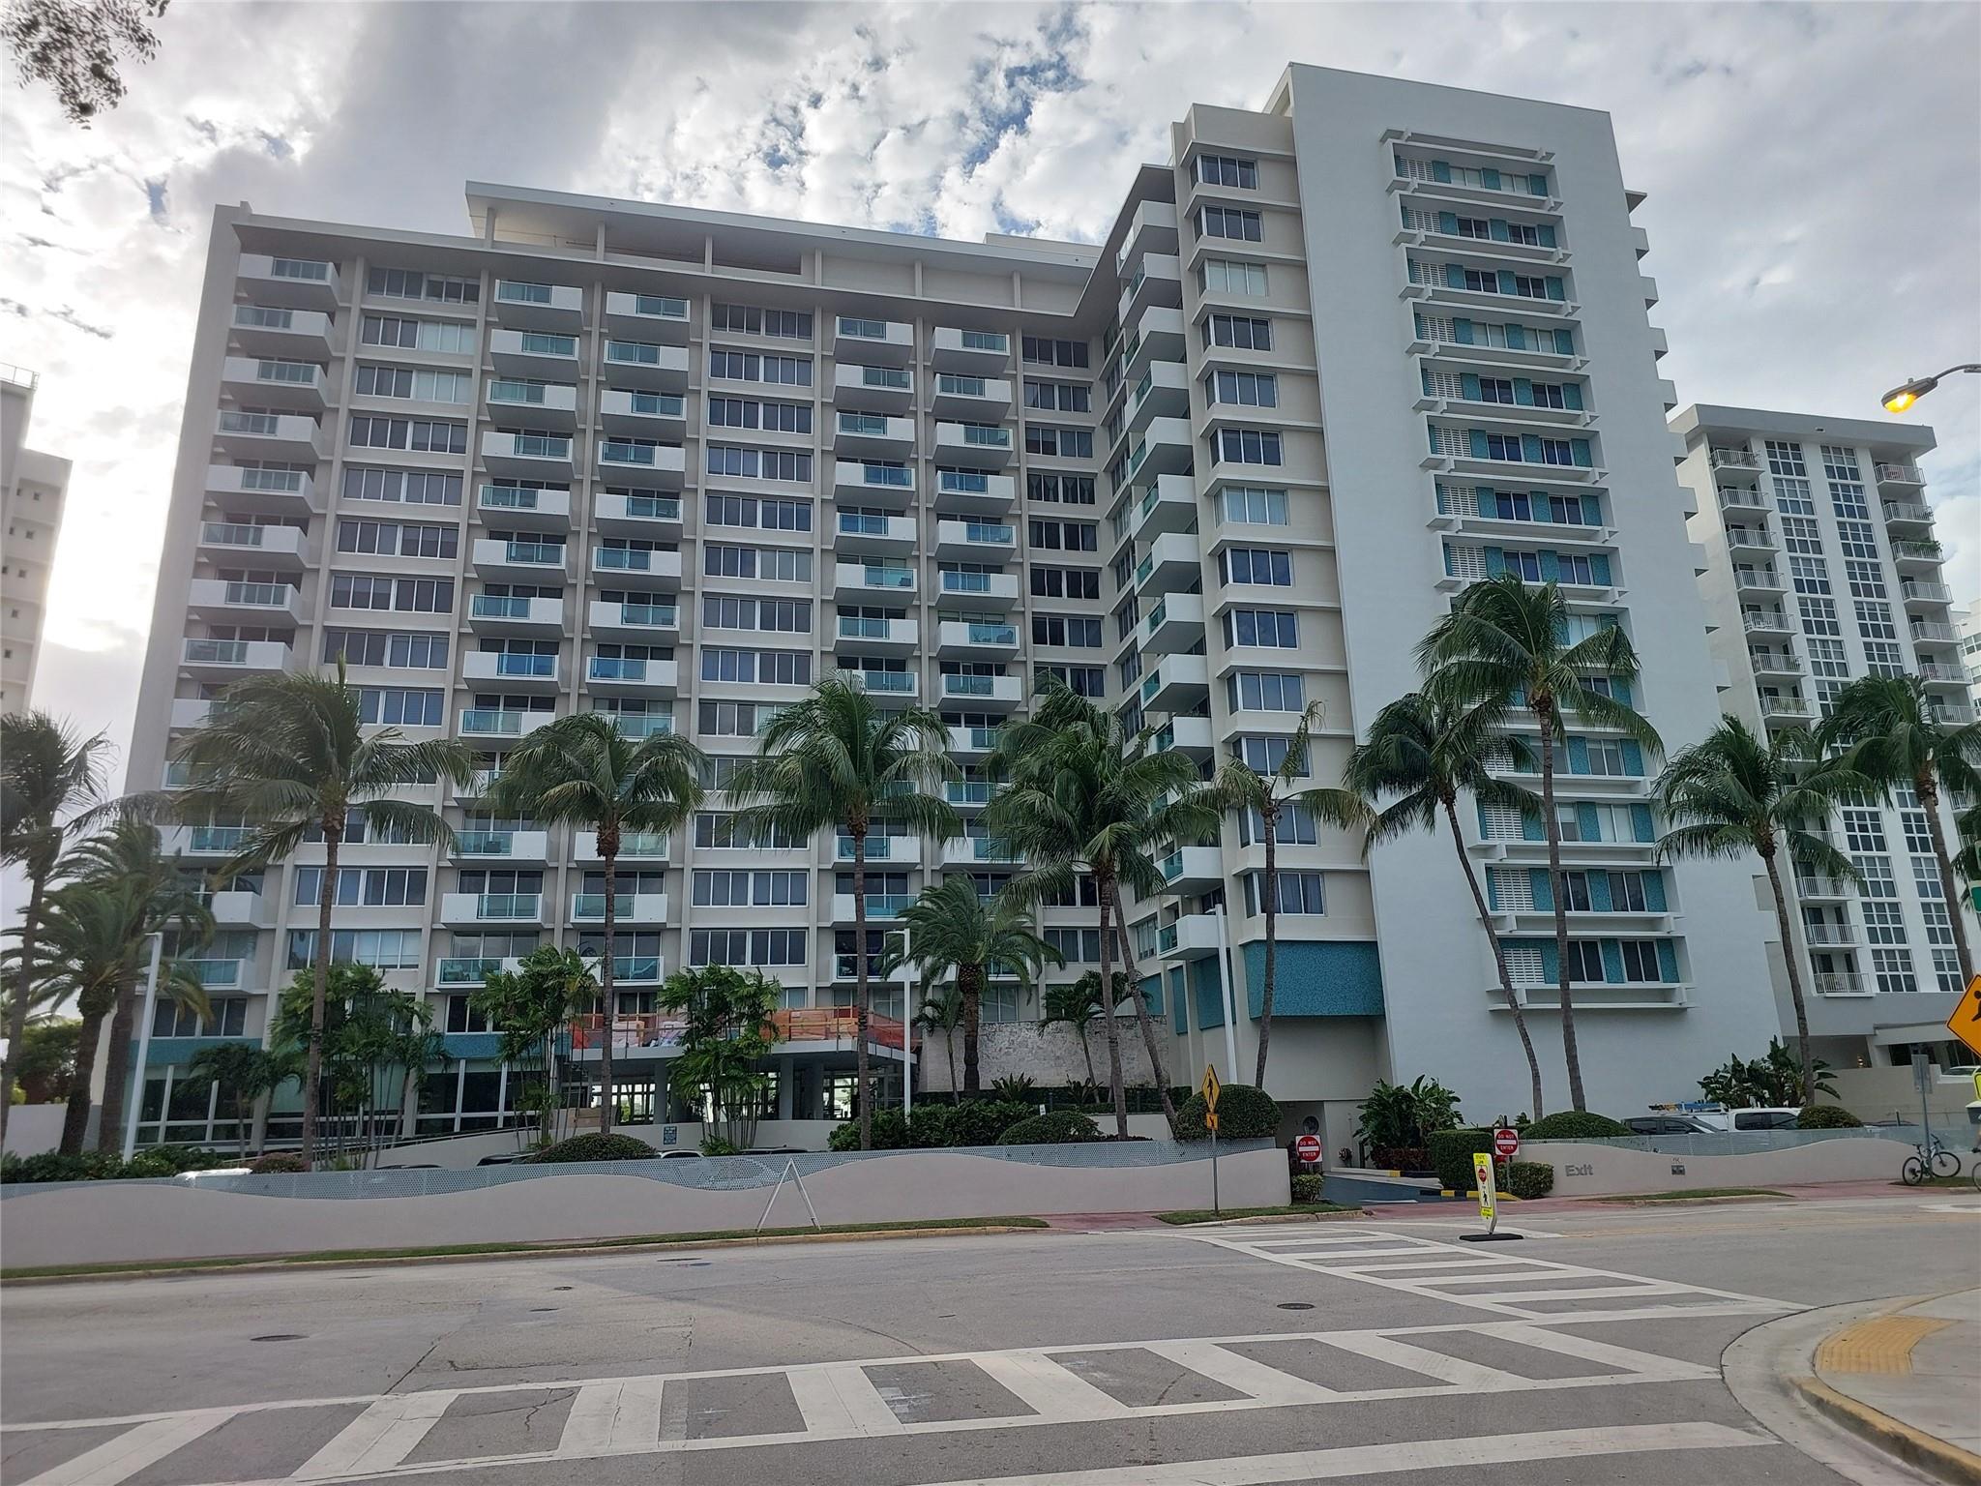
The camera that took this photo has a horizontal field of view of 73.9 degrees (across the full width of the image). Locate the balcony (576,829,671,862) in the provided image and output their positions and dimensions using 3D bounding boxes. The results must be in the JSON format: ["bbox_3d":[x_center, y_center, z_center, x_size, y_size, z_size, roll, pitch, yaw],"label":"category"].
[{"bbox_3d":[-16.227,4.786,58.301,3.969,1.210,1.635,2,-15,-13],"label":"balcony"}]

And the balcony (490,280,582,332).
[{"bbox_3d":[-22.104,-21.538,64.724,3.991,1.248,1.580,2,-16,-13],"label":"balcony"}]

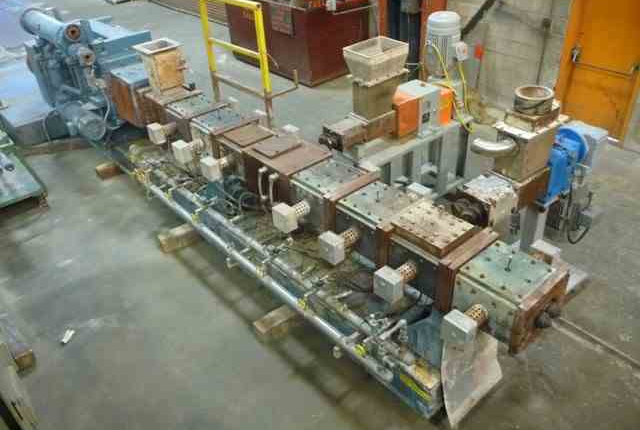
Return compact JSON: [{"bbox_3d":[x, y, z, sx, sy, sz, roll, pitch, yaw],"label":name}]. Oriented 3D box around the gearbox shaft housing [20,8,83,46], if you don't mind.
[{"bbox_3d":[-4.108,-2.882,7.905,0.420,0.410,1.450,-26,40,-29],"label":"gearbox shaft housing"}]

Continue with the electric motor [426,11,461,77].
[{"bbox_3d":[1.385,-1.877,5.790,0.360,0.720,0.360,-3,34,2],"label":"electric motor"}]

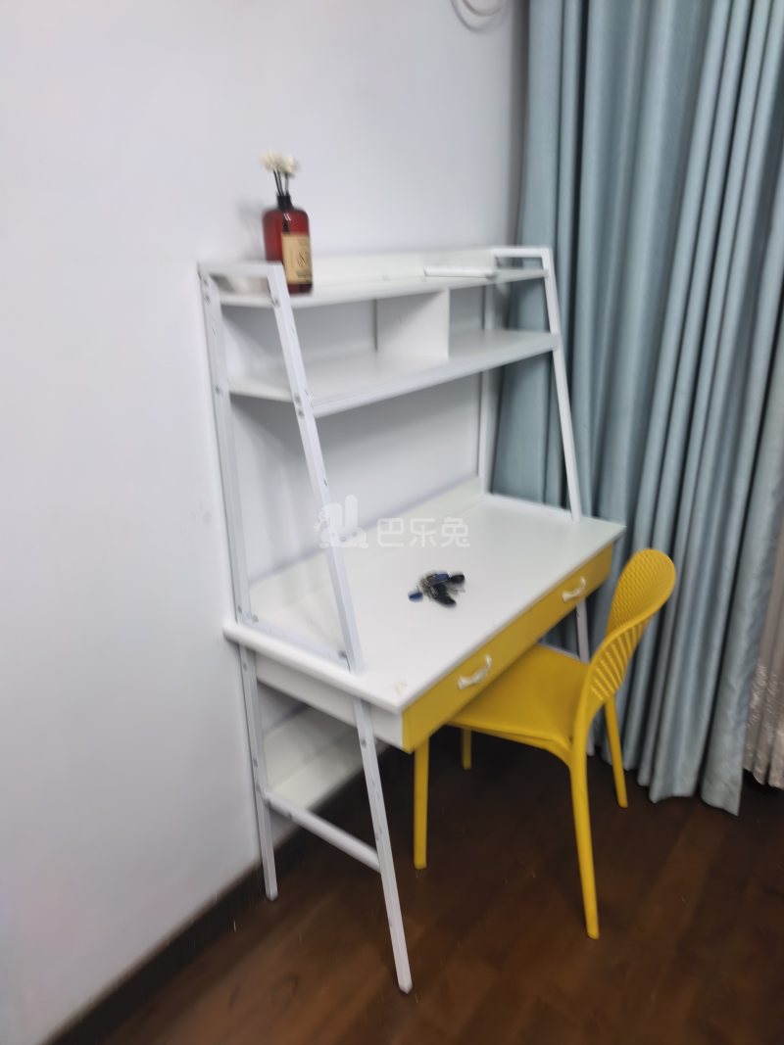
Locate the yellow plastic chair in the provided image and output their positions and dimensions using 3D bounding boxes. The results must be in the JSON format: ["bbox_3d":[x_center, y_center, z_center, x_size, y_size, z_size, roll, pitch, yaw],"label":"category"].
[{"bbox_3d":[0.358,0.448,1.724,0.515,0.808,0.455,8,23,23],"label":"yellow plastic chair"}]

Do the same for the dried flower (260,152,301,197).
[{"bbox_3d":[-0.180,-0.562,1.173,0.055,0.068,0.059,15,26,35],"label":"dried flower"}]

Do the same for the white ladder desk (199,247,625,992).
[{"bbox_3d":[0.145,0.131,1.731,0.450,1.446,1.010,15,27,35],"label":"white ladder desk"}]

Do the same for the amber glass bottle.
[{"bbox_3d":[-0.175,-0.464,1.211,0.073,0.156,0.073,-1,21,0],"label":"amber glass bottle"}]

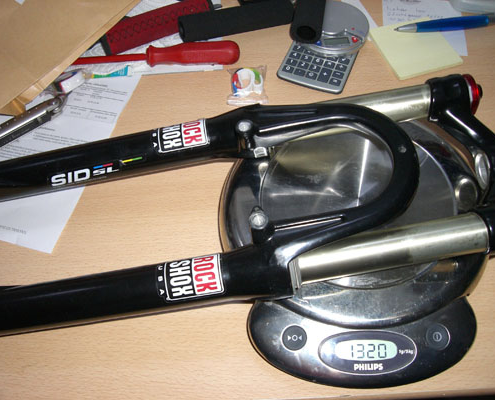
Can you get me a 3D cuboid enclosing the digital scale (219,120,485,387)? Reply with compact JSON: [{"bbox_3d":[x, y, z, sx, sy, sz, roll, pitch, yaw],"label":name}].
[{"bbox_3d":[0.090,0.021,0.497,0.231,0.054,0.260,0,58,0],"label":"digital scale"}]

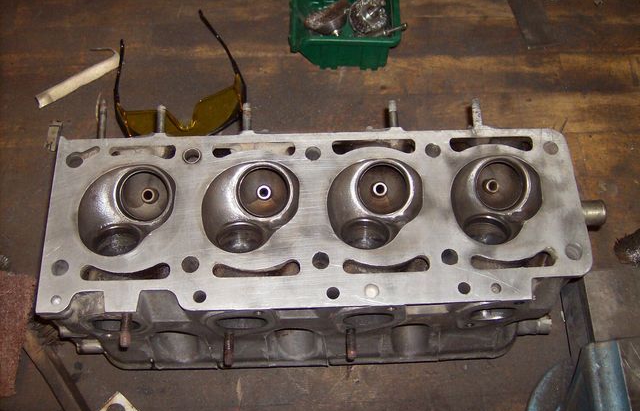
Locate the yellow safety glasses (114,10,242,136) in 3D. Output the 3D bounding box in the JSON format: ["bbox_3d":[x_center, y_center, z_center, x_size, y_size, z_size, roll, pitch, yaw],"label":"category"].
[{"bbox_3d":[-0.148,-0.135,0.676,0.134,0.048,0.155,-14,66,-7],"label":"yellow safety glasses"}]

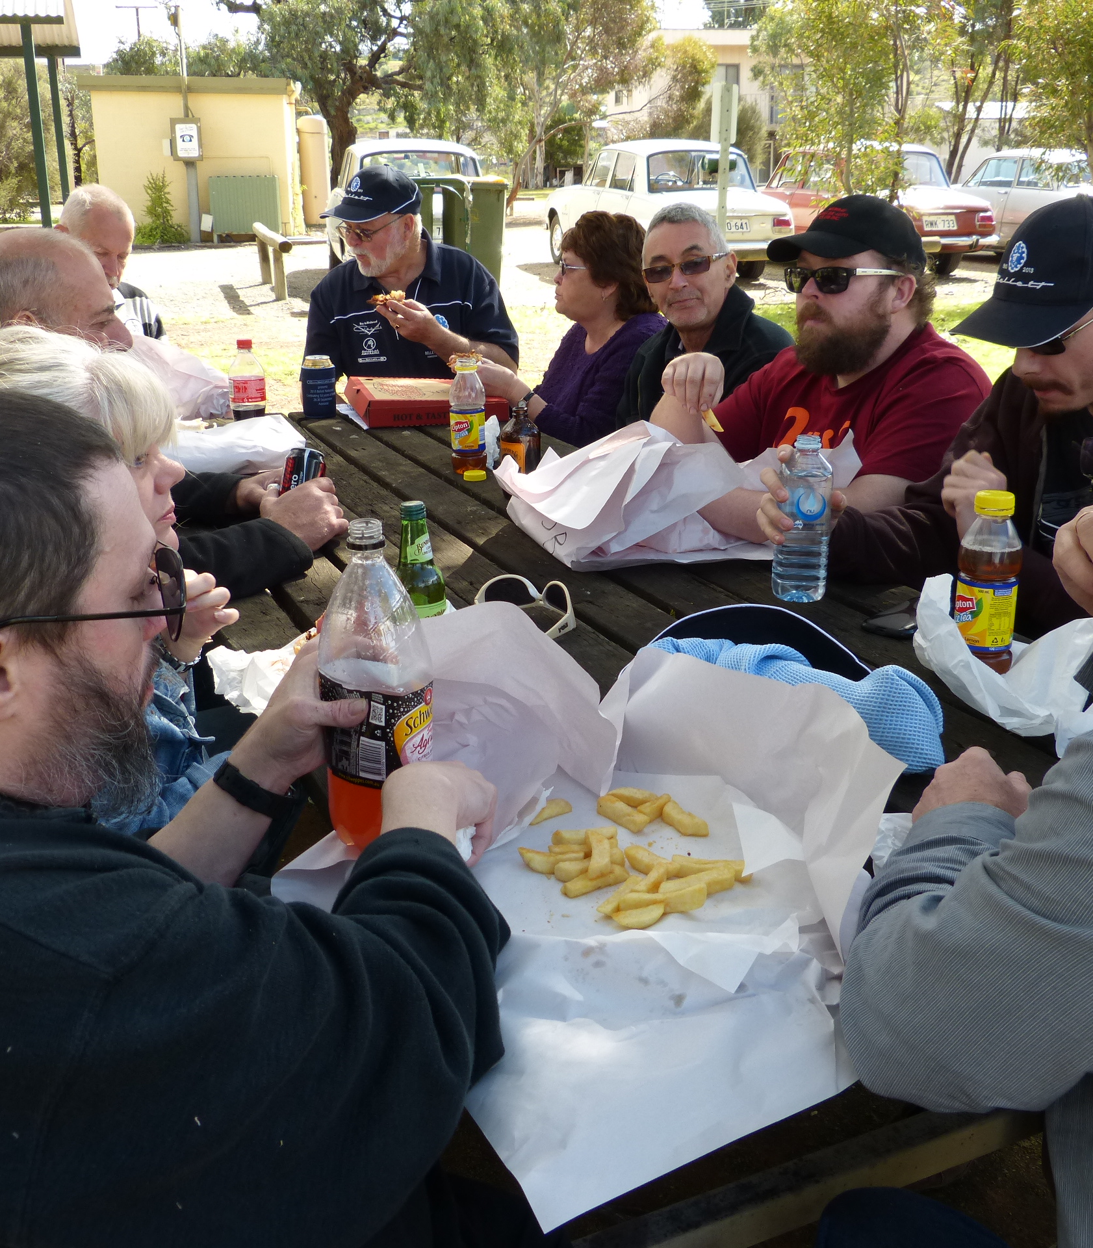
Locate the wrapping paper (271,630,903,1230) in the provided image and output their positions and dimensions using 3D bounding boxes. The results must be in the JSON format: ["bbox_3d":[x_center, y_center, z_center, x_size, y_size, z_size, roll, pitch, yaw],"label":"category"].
[{"bbox_3d":[0.057,0.155,1.057,0.460,0.165,0.560,-8,21,-24],"label":"wrapping paper"}]

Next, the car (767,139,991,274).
[{"bbox_3d":[3.412,-4.740,15.818,1.500,1.390,4.000,-6,20,-17],"label":"car"}]

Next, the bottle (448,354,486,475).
[{"bbox_3d":[-0.151,-0.391,2.628,0.067,0.210,0.067,2,18,10],"label":"bottle"}]

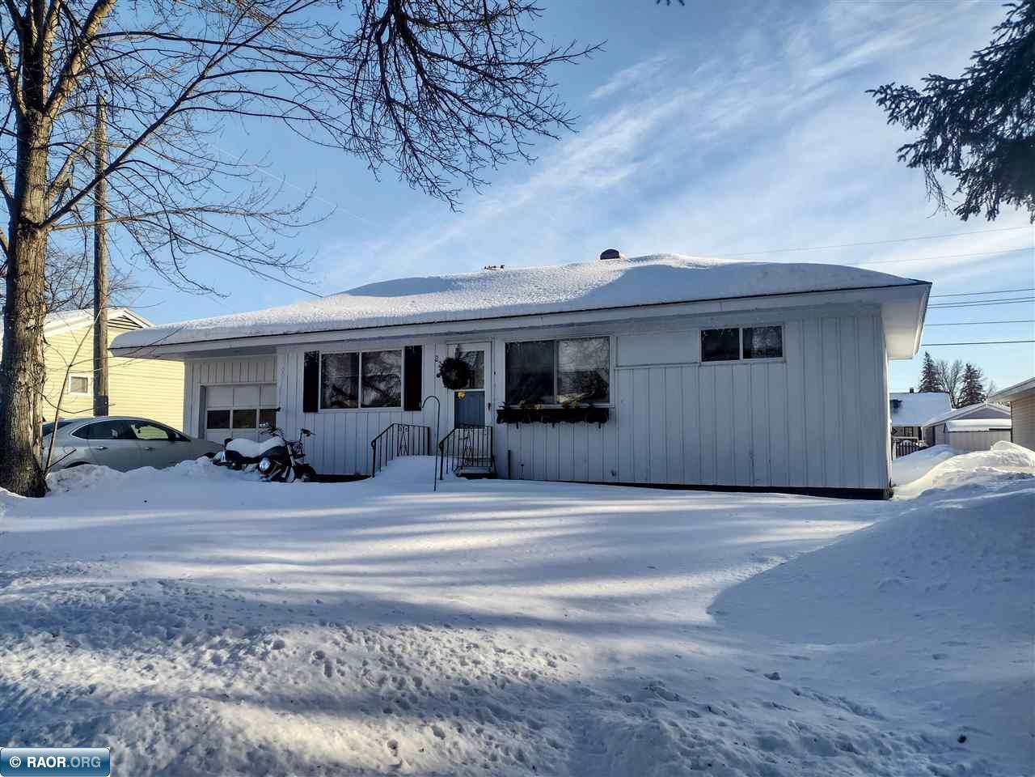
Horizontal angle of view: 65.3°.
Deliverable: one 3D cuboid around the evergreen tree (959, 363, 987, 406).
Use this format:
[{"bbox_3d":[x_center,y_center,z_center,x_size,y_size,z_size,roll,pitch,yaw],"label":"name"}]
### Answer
[{"bbox_3d":[49.498,2.433,87.599,4.200,10.400,4.200,-2,-5,25],"label":"evergreen tree"}]

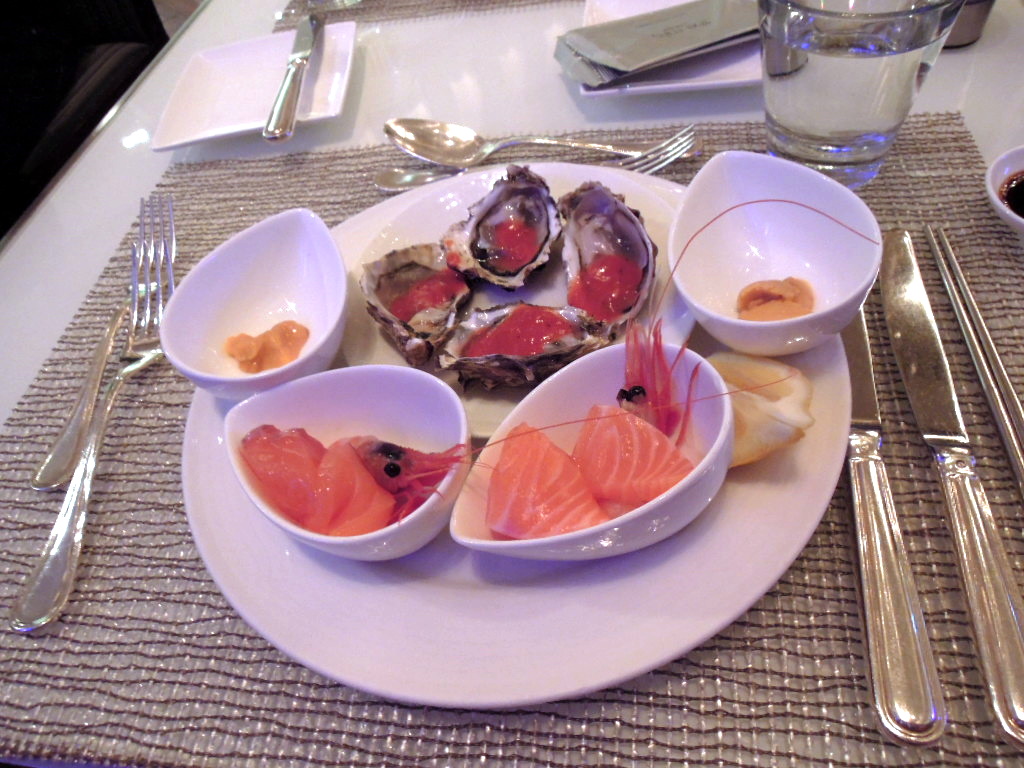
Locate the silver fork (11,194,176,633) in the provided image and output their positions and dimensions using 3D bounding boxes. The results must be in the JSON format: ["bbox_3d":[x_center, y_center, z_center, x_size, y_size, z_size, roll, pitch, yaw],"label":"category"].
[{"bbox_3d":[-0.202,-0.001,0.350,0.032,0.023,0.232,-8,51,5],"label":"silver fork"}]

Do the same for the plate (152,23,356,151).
[{"bbox_3d":[-0.177,-0.210,0.514,0.129,0.018,0.129,-8,51,5],"label":"plate"}]

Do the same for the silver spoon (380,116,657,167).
[{"bbox_3d":[0.014,-0.143,0.423,0.194,0.022,0.041,7,54,16],"label":"silver spoon"}]

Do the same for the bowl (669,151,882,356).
[{"bbox_3d":[0.104,-0.050,0.299,0.082,0.044,0.103,-10,51,3],"label":"bowl"}]

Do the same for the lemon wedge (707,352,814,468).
[{"bbox_3d":[0.084,0.010,0.268,0.056,0.030,0.045,10,55,18],"label":"lemon wedge"}]

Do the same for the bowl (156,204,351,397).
[{"bbox_3d":[-0.104,-0.029,0.322,0.082,0.044,0.103,1,53,12],"label":"bowl"}]

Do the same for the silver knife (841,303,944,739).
[{"bbox_3d":[0.138,0.017,0.279,0.021,0.014,0.227,2,53,12],"label":"silver knife"}]

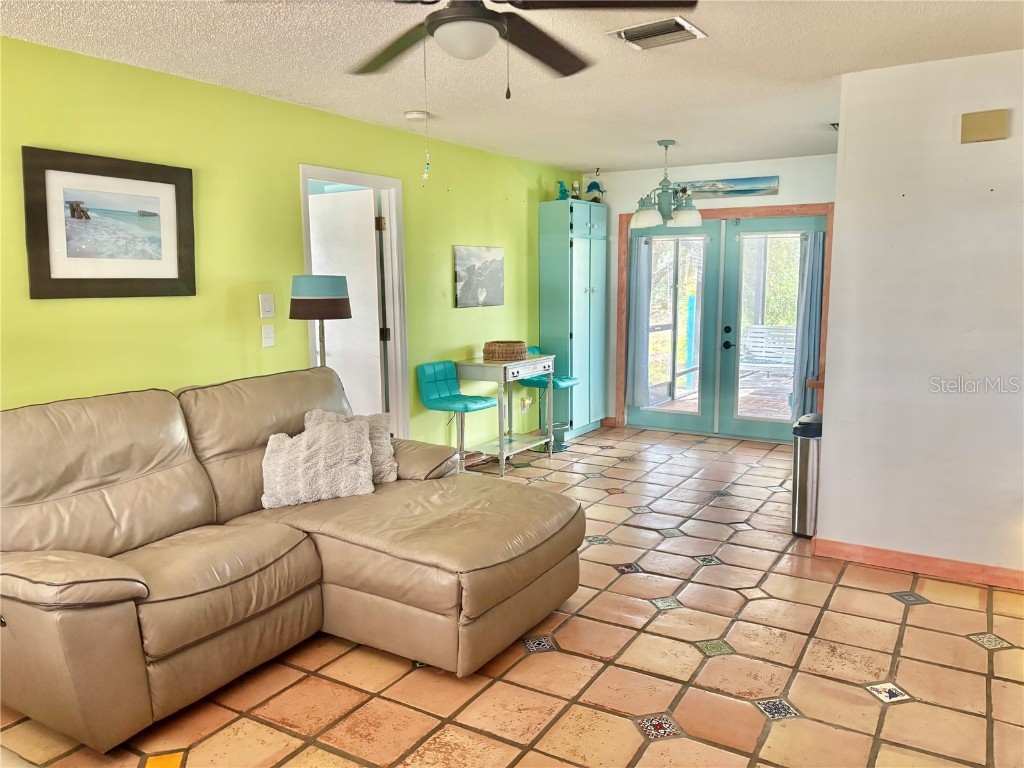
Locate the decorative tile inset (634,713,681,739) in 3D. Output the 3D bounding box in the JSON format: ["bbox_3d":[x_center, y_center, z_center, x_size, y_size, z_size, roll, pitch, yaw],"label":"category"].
[{"bbox_3d":[0.489,1.144,2.557,0.102,0.010,0.102,-2,8,-13],"label":"decorative tile inset"}]

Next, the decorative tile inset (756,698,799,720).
[{"bbox_3d":[0.915,1.125,2.652,0.104,0.010,0.104,-2,8,-13],"label":"decorative tile inset"}]

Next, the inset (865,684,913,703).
[{"bbox_3d":[1.347,1.108,2.751,0.104,0.010,0.104,-2,8,-13],"label":"inset"}]

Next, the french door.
[{"bbox_3d":[1.893,-0.504,7.031,1.781,1.967,0.080,5,10,32],"label":"french door"}]

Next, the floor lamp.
[{"bbox_3d":[-1.081,0.128,4.451,0.350,1.490,0.350,5,10,32],"label":"floor lamp"}]

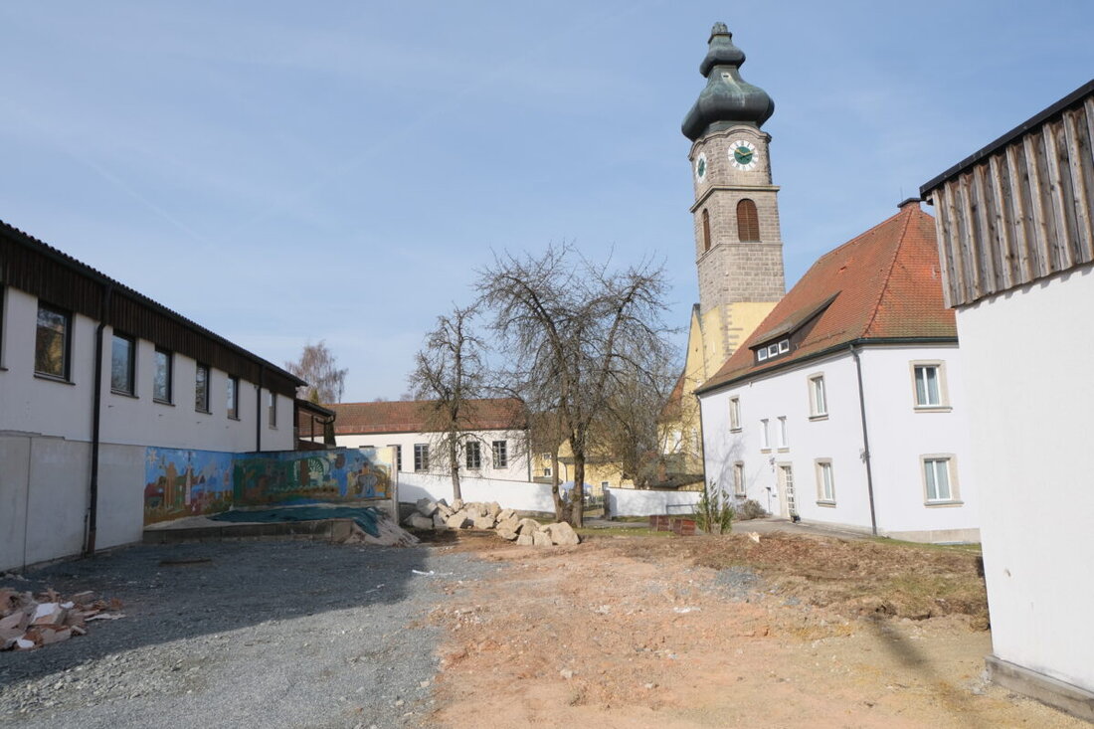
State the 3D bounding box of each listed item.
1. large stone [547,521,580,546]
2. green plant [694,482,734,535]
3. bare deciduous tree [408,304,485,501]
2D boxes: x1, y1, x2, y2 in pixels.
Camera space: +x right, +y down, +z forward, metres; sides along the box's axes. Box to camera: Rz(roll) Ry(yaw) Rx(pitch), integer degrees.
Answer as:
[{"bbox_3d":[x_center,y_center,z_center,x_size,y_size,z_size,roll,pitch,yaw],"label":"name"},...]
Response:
[{"bbox_3d":[0.322,3.565,15.498,0.673,0.469,0.550,-1,-8,-7],"label":"large stone"},{"bbox_3d":[4.976,4.261,21.644,1.220,1.532,1.000,-1,-8,-7],"label":"green plant"},{"bbox_3d":[-3.935,1.831,28.764,3.030,8.547,3.030,-1,-8,-7],"label":"bare deciduous tree"}]

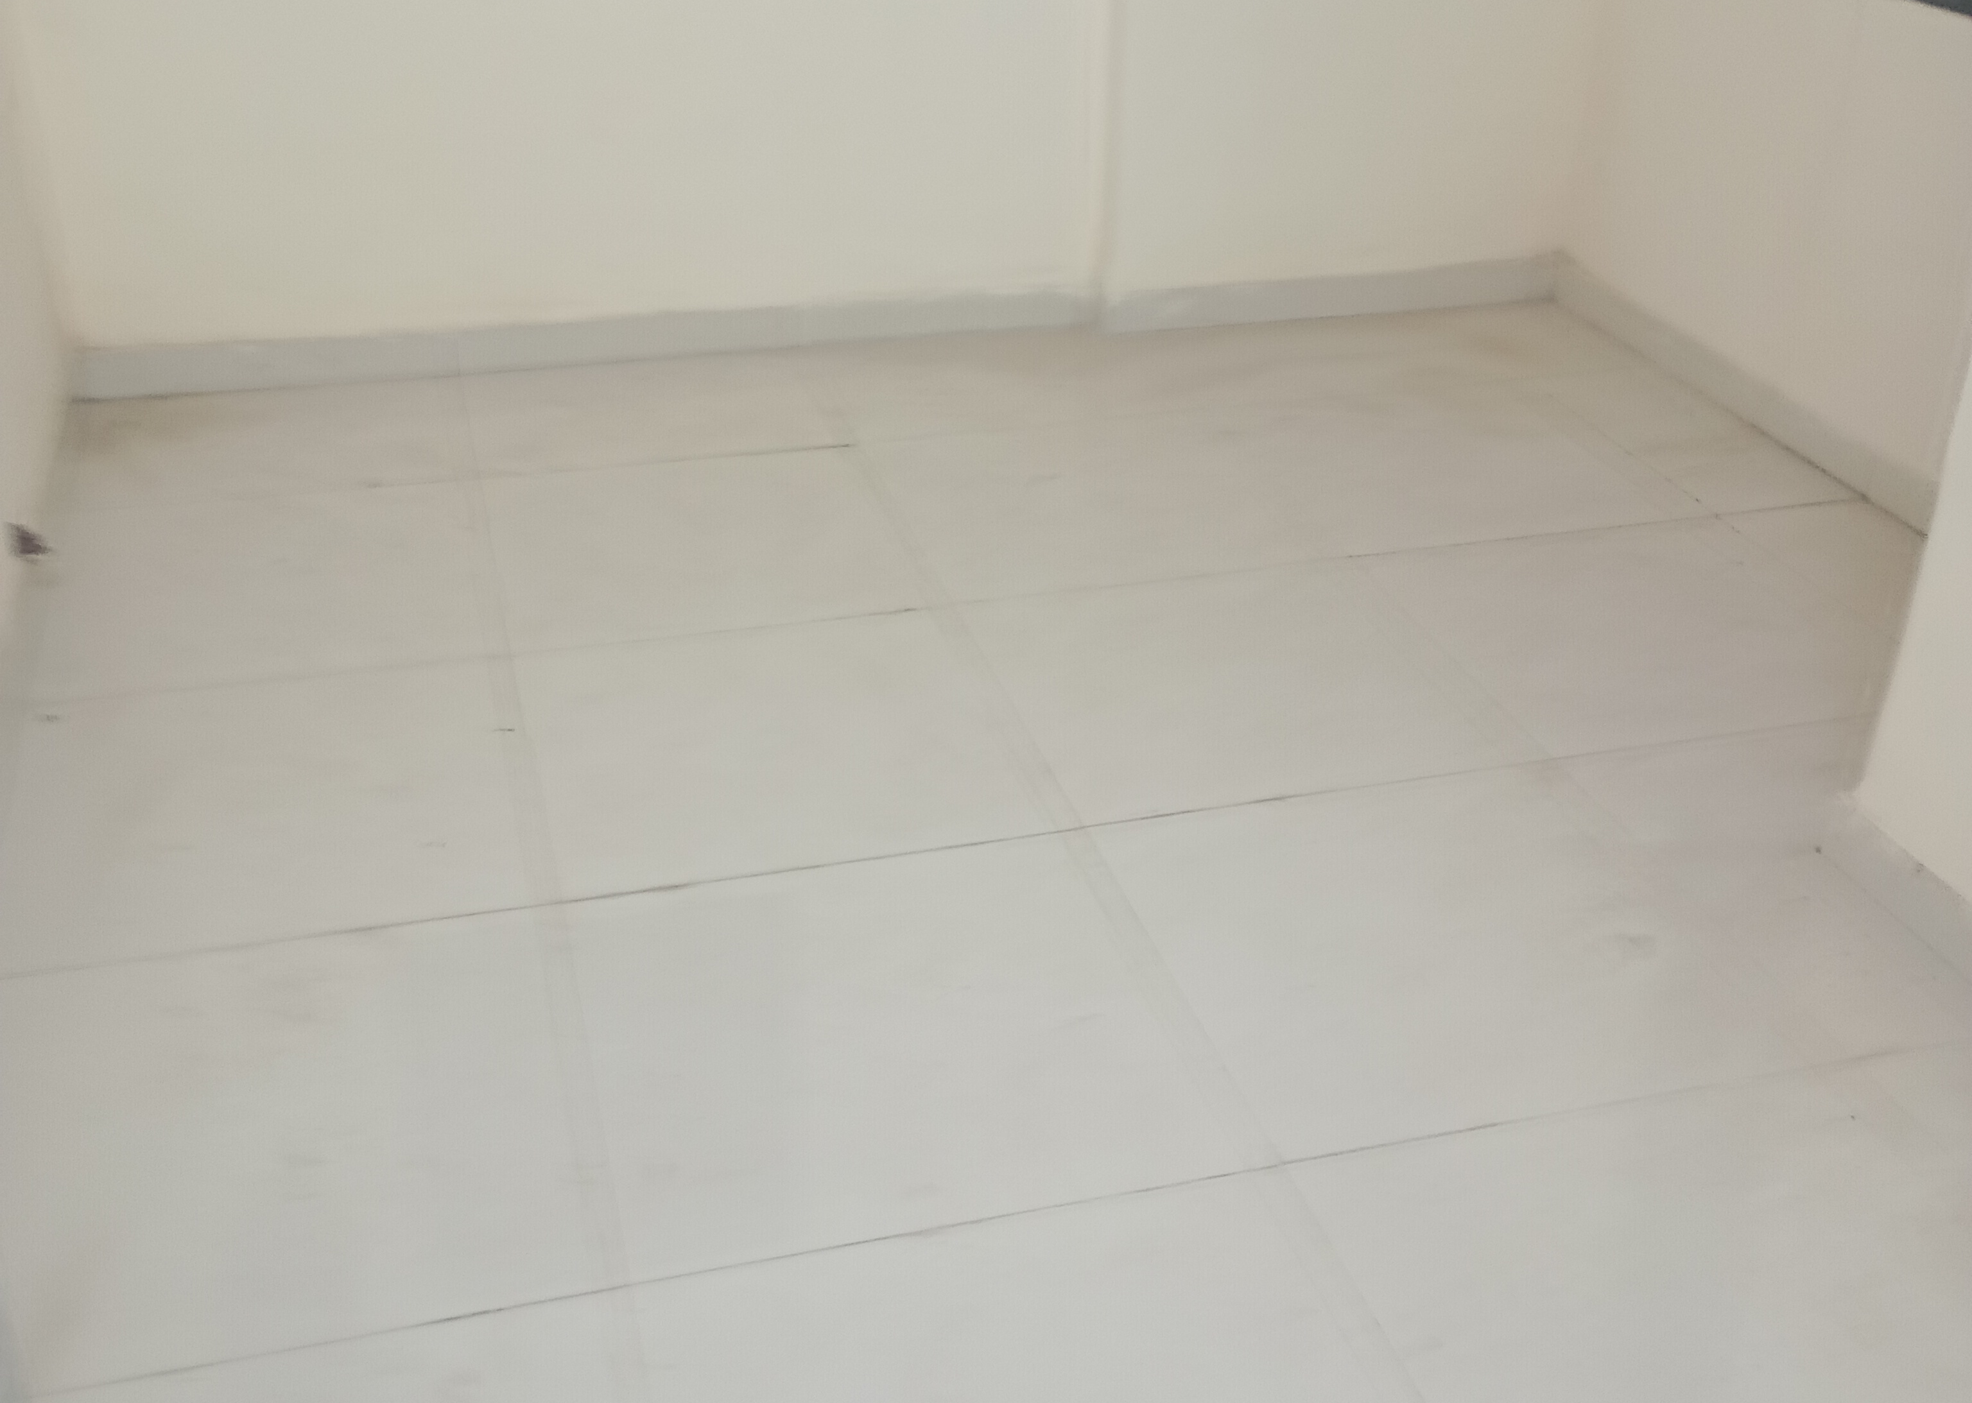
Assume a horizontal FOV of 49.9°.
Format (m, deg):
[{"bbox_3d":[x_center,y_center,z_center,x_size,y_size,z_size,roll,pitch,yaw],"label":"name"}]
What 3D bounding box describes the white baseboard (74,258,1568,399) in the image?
[{"bbox_3d":[-0.220,-0.685,3.867,2.730,0.082,0.060,-6,29,-12],"label":"white baseboard"}]

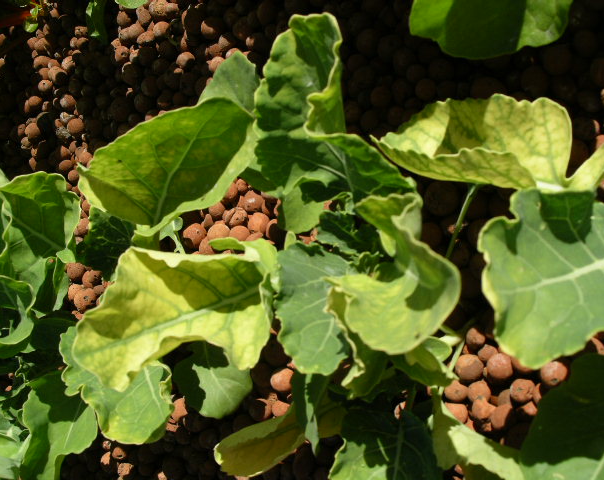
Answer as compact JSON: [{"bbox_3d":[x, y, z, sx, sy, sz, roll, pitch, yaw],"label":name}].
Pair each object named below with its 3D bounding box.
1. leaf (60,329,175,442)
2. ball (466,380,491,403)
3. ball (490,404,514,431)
[{"bbox_3d":[-0.131,0.102,0.488,0.073,0.024,0.075,-21,86,11],"label":"leaf"},{"bbox_3d":[0.100,0.086,0.388,0.013,0.013,0.013,-2,86,31],"label":"ball"},{"bbox_3d":[0.113,0.100,0.385,0.014,0.014,0.014,-2,86,31],"label":"ball"}]

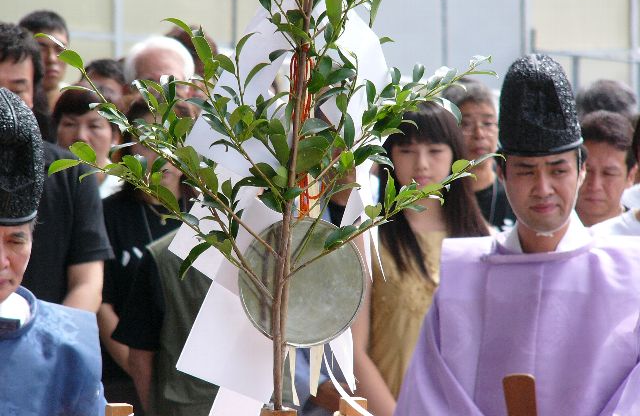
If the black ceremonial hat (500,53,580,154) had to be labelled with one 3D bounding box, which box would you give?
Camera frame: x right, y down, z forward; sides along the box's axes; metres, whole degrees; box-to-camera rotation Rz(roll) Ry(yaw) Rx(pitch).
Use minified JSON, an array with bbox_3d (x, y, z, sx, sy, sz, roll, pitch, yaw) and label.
[{"bbox_3d":[0.439,-0.214,9.150,0.167,0.188,0.215,-2,9,1],"label":"black ceremonial hat"}]

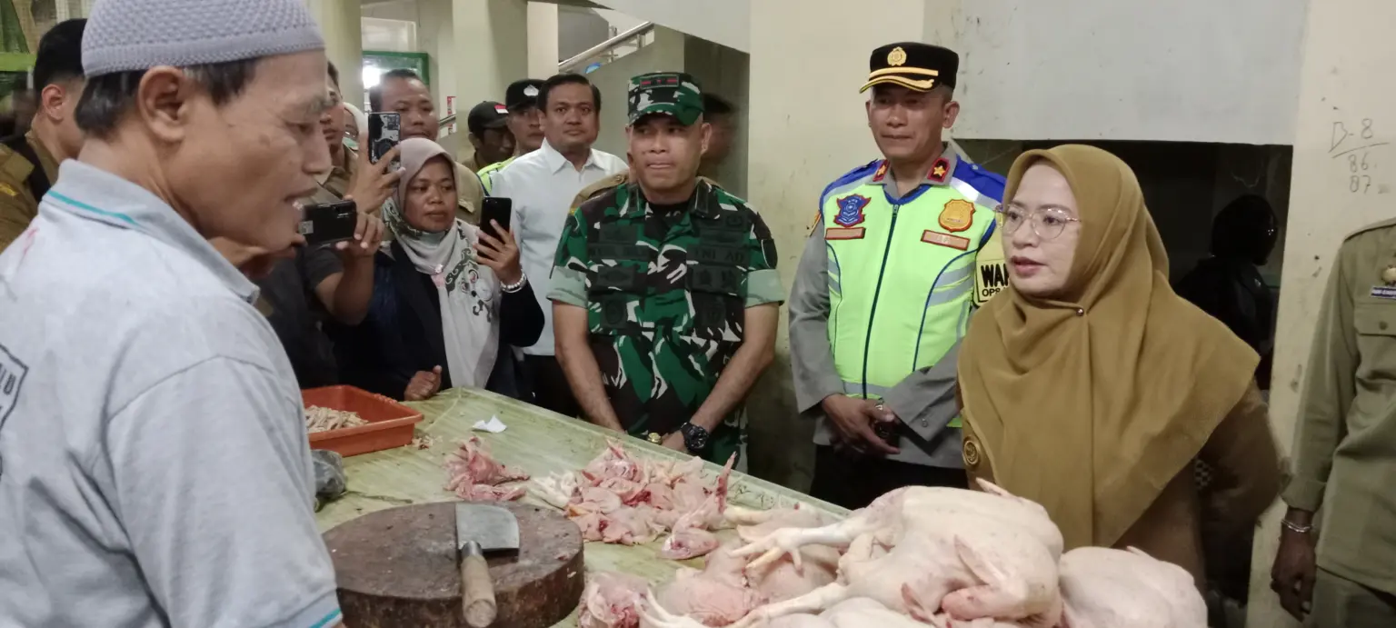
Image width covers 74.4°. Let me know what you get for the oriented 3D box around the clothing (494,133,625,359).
[{"bbox_3d":[-0.375,-0.194,2.750,0.500,0.660,0.280,-1,8,-10],"label":"clothing"}]

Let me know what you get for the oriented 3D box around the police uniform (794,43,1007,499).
[{"bbox_3d":[0.410,0.304,1.983,0.490,1.730,0.310,4,9,25],"label":"police uniform"}]

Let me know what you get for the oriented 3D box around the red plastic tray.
[{"bbox_3d":[-0.815,0.238,1.852,0.420,0.068,0.370,-7,11,-41],"label":"red plastic tray"}]

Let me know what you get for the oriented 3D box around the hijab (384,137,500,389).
[{"bbox_3d":[-0.665,-0.140,2.364,0.300,0.650,0.300,-4,9,-25],"label":"hijab"}]

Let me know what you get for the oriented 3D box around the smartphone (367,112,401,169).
[{"bbox_3d":[-0.700,-0.380,2.067,0.076,0.160,0.012,-4,9,-27],"label":"smartphone"}]

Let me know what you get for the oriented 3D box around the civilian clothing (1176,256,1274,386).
[{"bbox_3d":[1.800,0.078,3.142,0.300,0.580,0.420,8,11,43],"label":"civilian clothing"}]

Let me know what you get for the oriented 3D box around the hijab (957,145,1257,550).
[{"bbox_3d":[0.620,0.021,1.417,0.440,0.570,0.350,6,10,38],"label":"hijab"}]

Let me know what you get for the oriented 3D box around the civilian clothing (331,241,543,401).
[{"bbox_3d":[-0.670,0.090,2.417,0.540,0.580,0.360,-4,9,-25],"label":"civilian clothing"}]

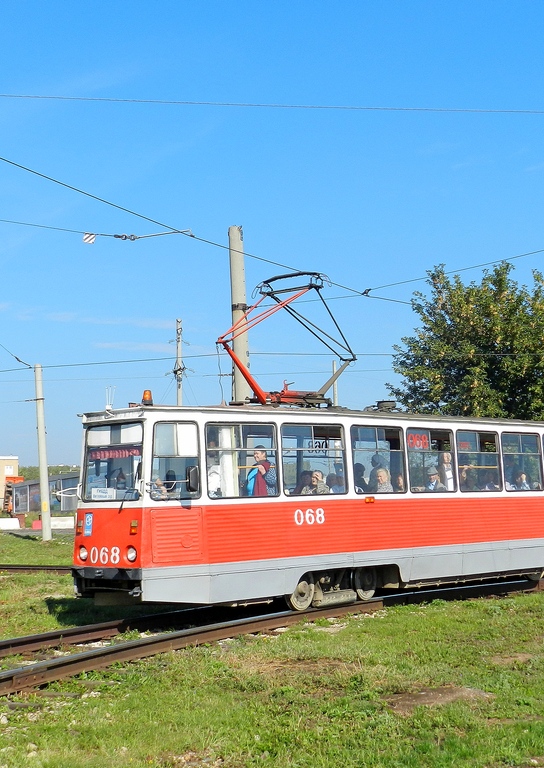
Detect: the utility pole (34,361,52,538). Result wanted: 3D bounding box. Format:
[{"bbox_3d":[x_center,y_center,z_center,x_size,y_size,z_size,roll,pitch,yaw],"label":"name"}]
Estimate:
[{"bbox_3d":[-10.725,3.189,52.467,0.400,8.175,0.400,-4,-6,0],"label":"utility pole"}]

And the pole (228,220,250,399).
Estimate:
[{"bbox_3d":[-0.785,0.329,27.608,0.440,8.612,0.440,-1,-6,0],"label":"pole"}]

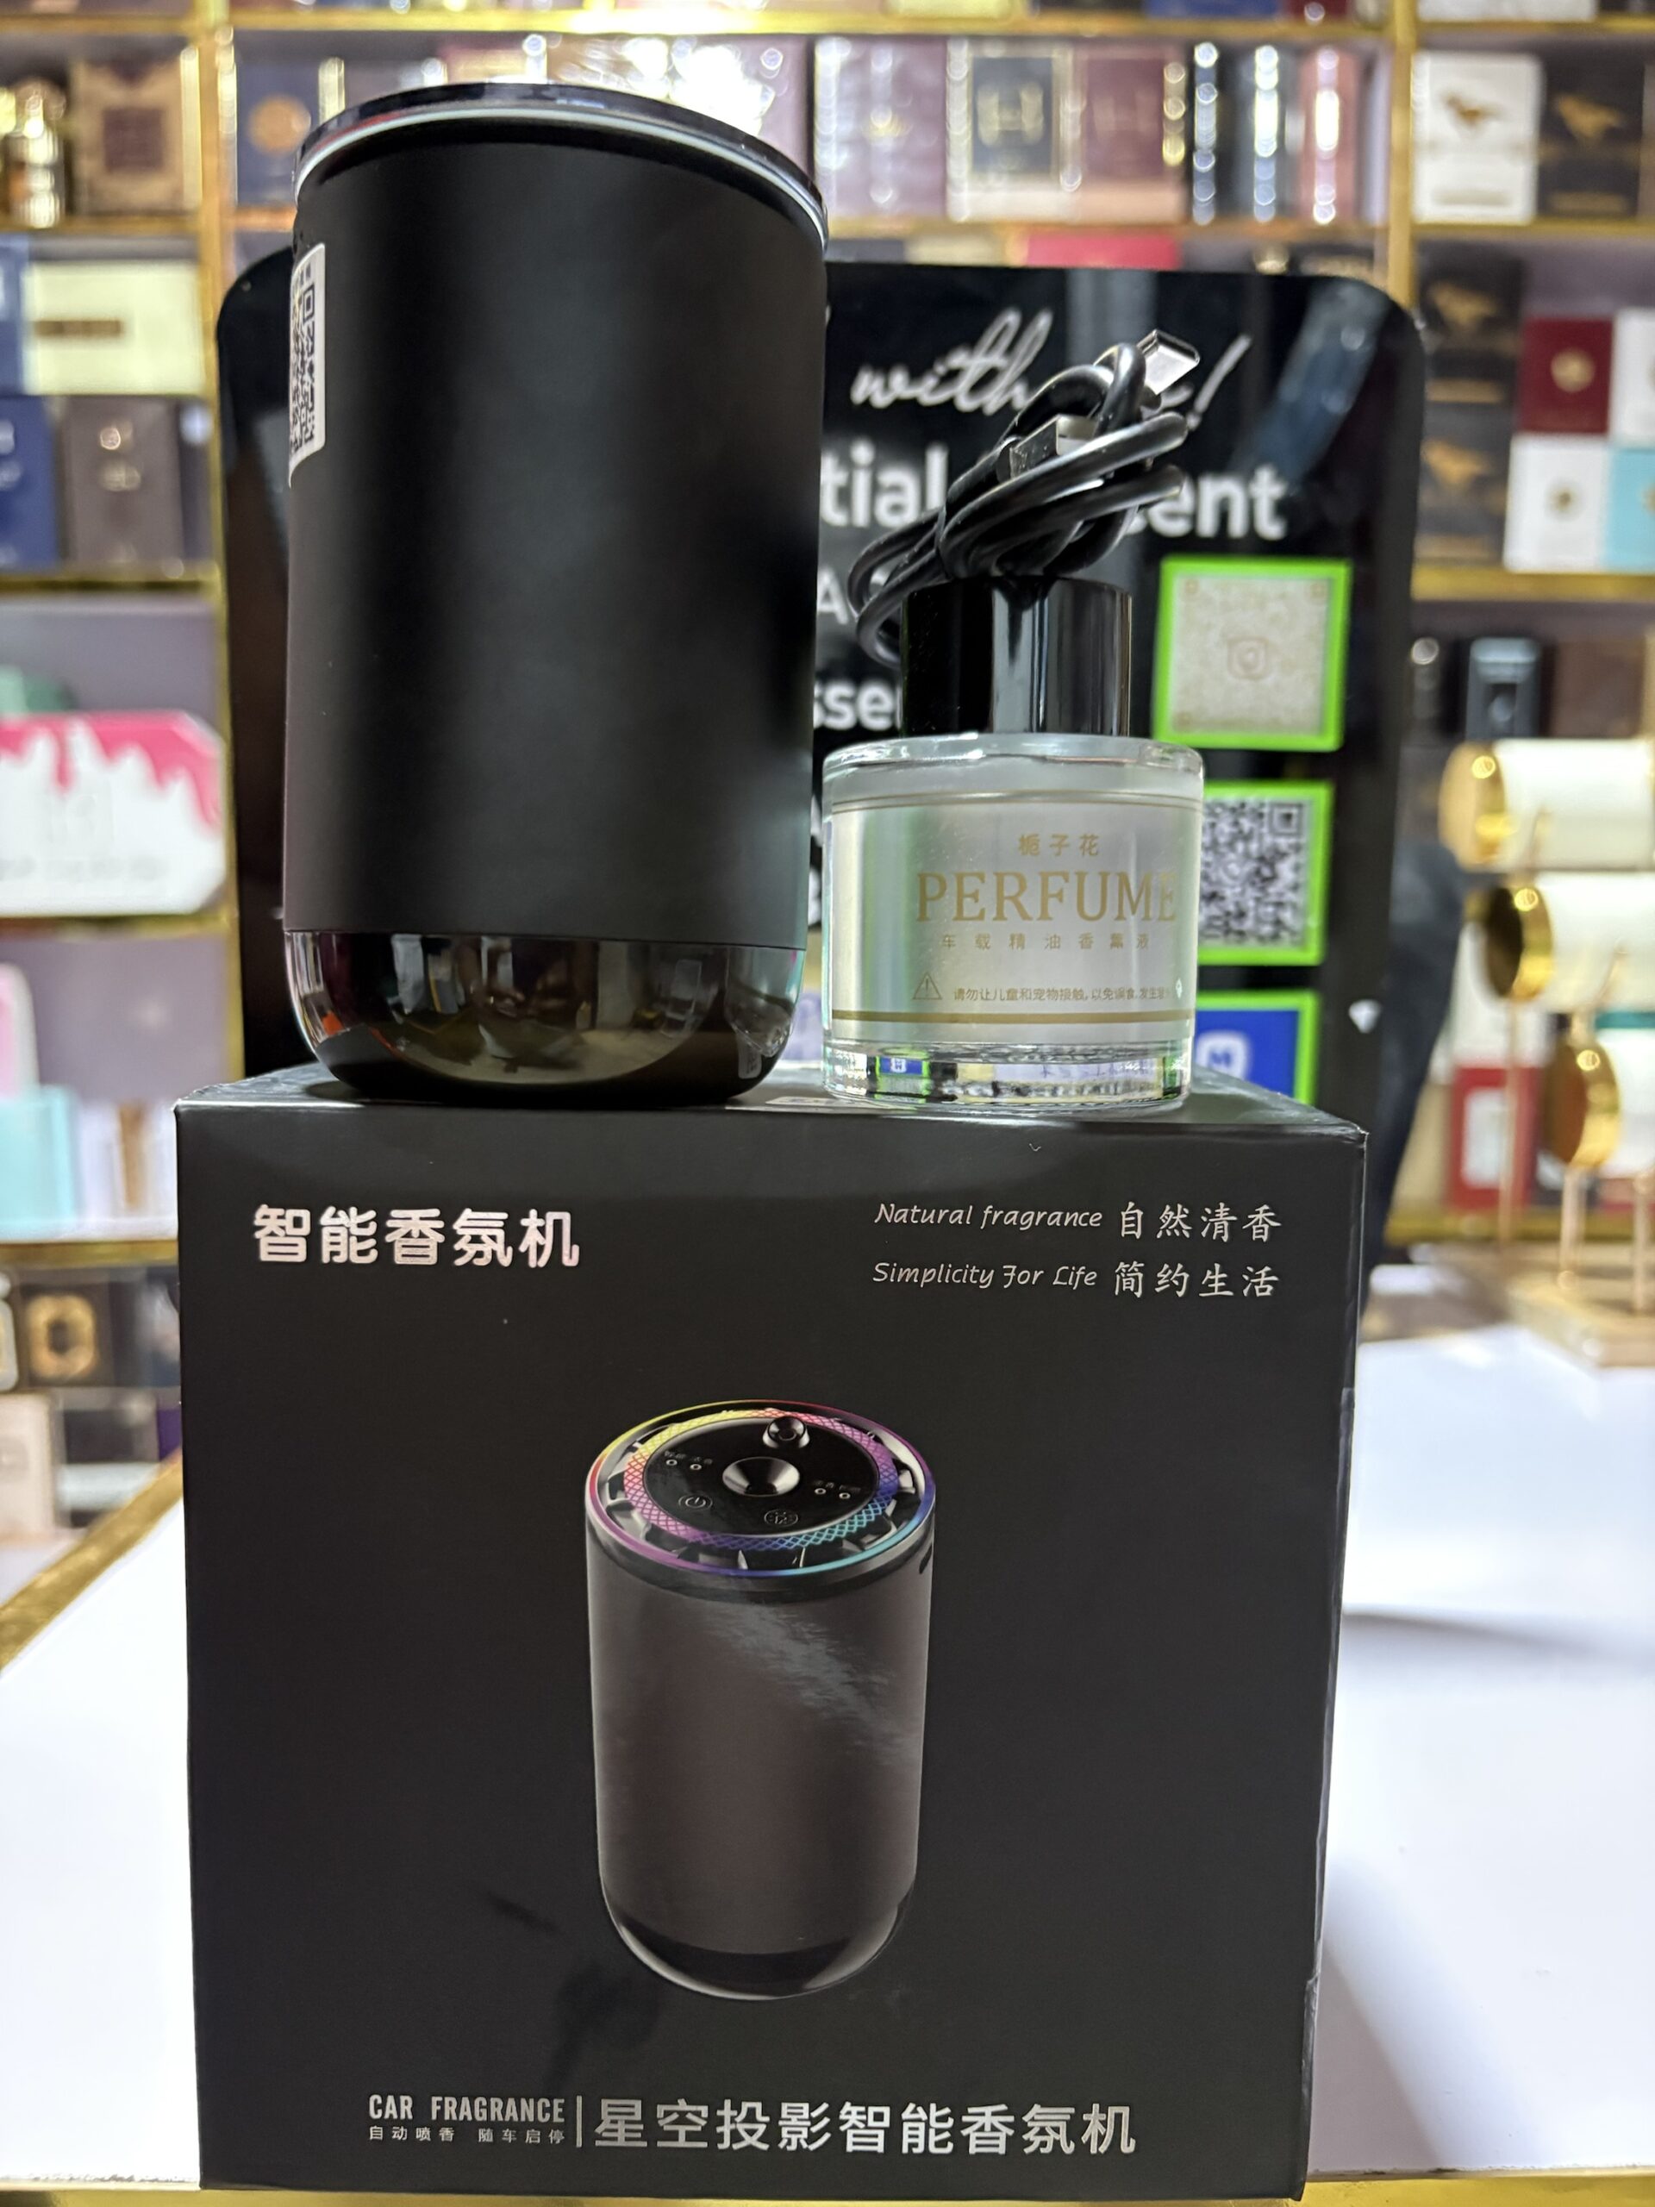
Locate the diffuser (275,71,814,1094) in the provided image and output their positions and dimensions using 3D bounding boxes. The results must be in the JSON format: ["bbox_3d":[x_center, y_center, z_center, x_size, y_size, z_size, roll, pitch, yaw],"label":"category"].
[{"bbox_3d":[-0.033,-0.054,0.202,0.063,0.104,0.063,1,7,-1],"label":"diffuser"}]

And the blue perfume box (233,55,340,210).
[{"bbox_3d":[-0.440,-0.786,1.365,0.085,0.118,0.050,0,6,-1],"label":"blue perfume box"}]

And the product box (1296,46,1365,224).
[{"bbox_3d":[0.387,-0.748,1.312,0.051,0.129,0.070,0,4,-1],"label":"product box"}]

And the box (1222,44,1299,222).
[{"bbox_3d":[0.332,-0.748,1.311,0.058,0.128,0.070,0,4,-1],"label":"box"}]

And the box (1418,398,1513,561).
[{"bbox_3d":[0.500,-0.491,1.325,0.076,0.124,0.050,0,4,-1],"label":"box"}]

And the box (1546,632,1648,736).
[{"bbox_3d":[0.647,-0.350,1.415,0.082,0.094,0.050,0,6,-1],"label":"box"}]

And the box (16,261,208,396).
[{"bbox_3d":[-0.547,-0.594,1.296,0.136,0.097,0.060,0,4,-1],"label":"box"}]

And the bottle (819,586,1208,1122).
[{"bbox_3d":[0.023,-0.031,0.207,0.046,0.061,0.046,0,7,-9],"label":"bottle"}]

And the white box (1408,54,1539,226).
[{"bbox_3d":[0.501,-0.747,1.305,0.097,0.125,0.050,0,4,-1],"label":"white box"}]

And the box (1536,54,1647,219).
[{"bbox_3d":[0.591,-0.750,1.307,0.081,0.122,0.050,0,4,-1],"label":"box"}]

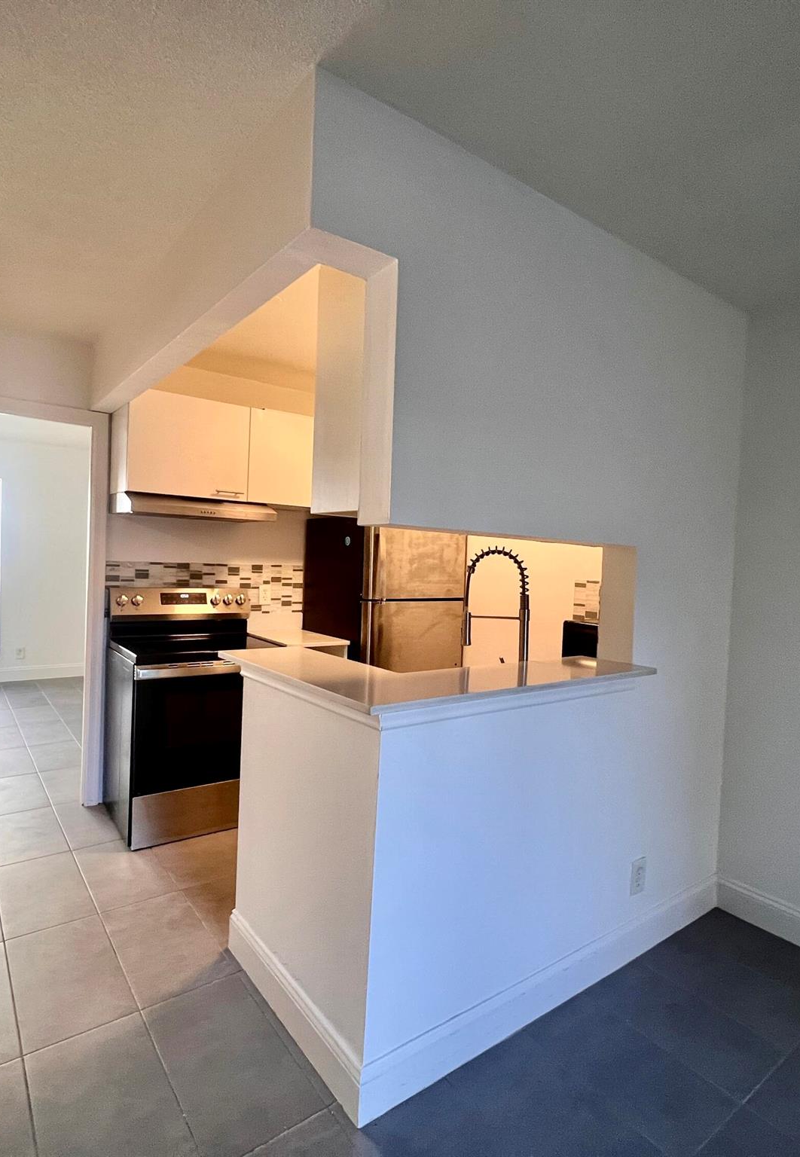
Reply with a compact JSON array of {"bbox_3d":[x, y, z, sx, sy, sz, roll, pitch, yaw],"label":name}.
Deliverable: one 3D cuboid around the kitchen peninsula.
[{"bbox_3d":[0.165,0.816,2.167,1.340,1.030,0.990,2,1,-36],"label":"kitchen peninsula"}]

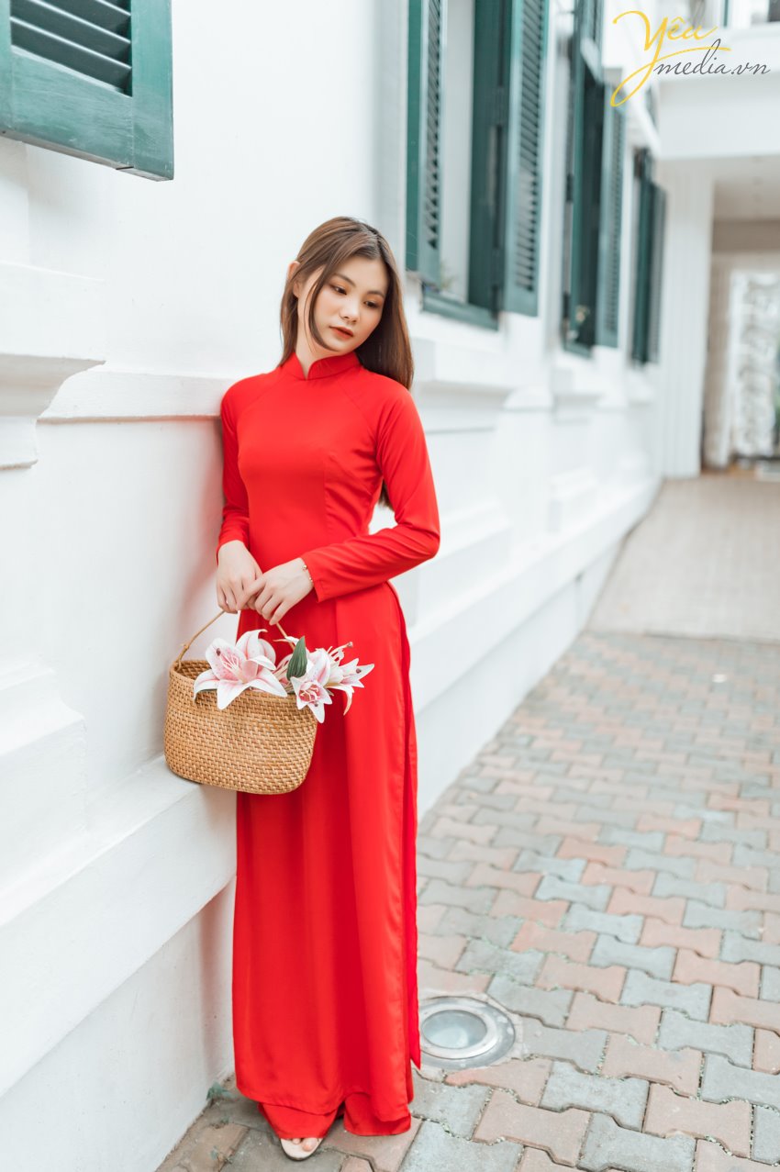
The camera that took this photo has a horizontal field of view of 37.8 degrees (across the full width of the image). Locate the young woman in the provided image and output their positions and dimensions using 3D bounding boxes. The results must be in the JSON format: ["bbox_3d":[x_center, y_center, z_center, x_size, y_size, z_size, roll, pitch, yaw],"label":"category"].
[{"bbox_3d":[-0.114,0.205,2.029,0.410,1.665,0.340,5,10,25],"label":"young woman"}]

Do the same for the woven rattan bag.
[{"bbox_3d":[-0.242,0.177,1.863,0.265,0.300,0.150,5,10,25],"label":"woven rattan bag"}]

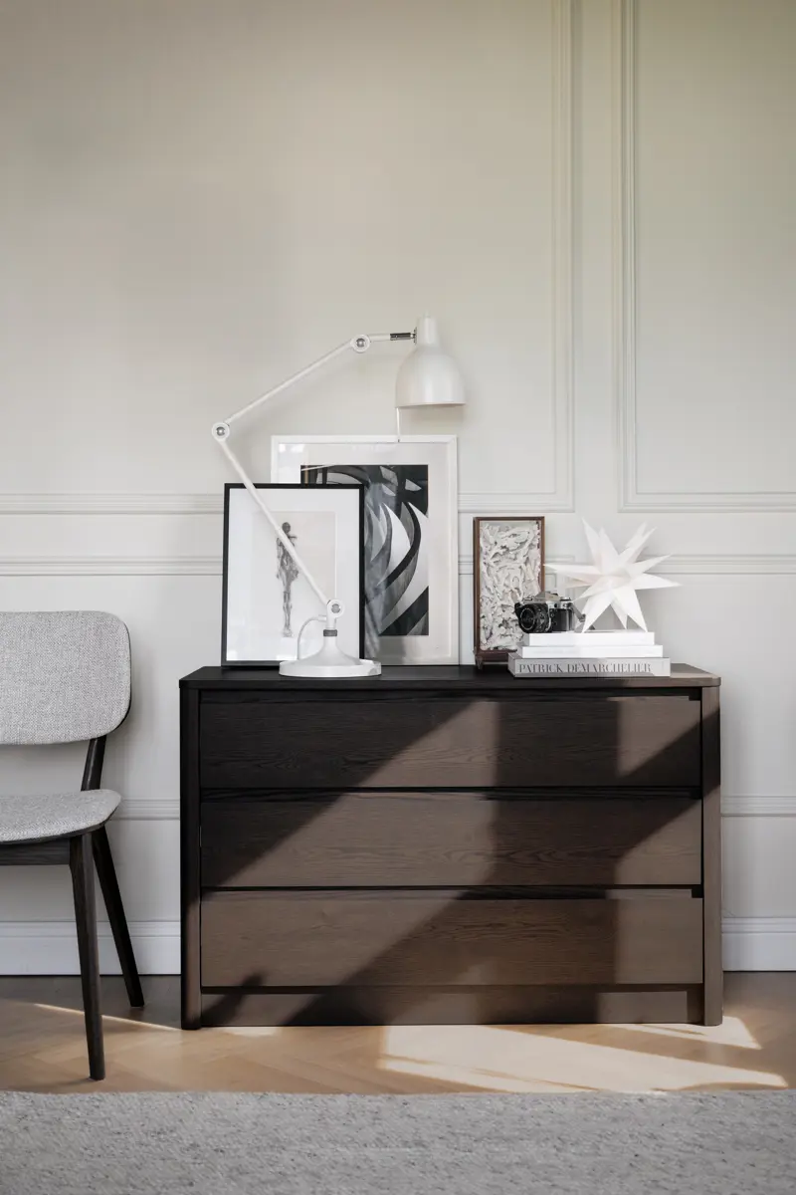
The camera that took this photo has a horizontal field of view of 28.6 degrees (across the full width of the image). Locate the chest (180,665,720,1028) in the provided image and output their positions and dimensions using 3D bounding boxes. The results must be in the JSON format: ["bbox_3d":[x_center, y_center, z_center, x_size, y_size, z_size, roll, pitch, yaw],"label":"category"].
[{"bbox_3d":[0.109,0.515,3.366,1.100,0.711,0.400,0,1,0],"label":"chest"}]

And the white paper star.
[{"bbox_3d":[0.467,-0.048,3.390,0.295,0.250,0.260,0,1,0],"label":"white paper star"}]

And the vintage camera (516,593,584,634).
[{"bbox_3d":[0.308,0.032,3.330,0.088,0.087,0.138,-1,2,-40],"label":"vintage camera"}]

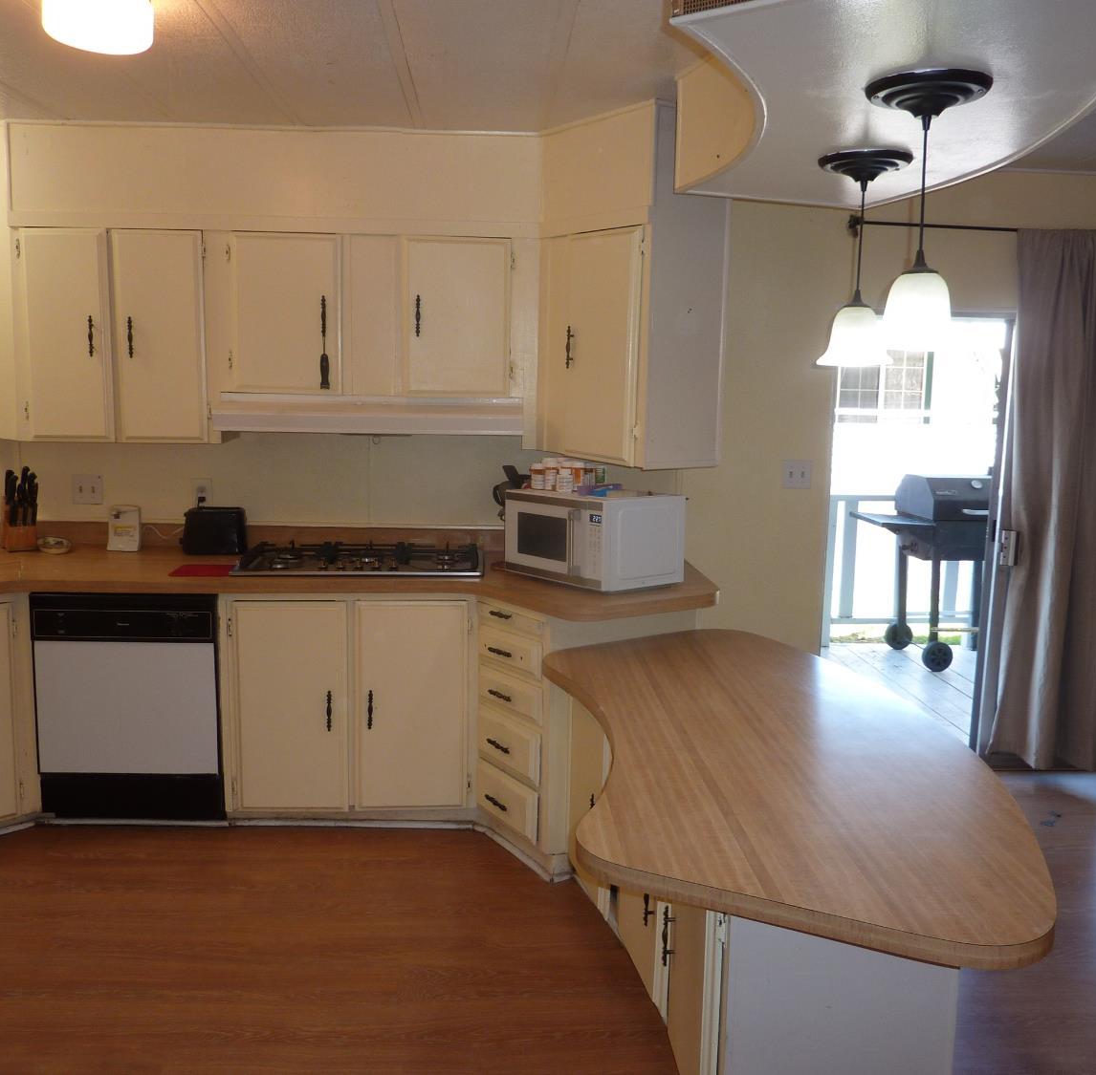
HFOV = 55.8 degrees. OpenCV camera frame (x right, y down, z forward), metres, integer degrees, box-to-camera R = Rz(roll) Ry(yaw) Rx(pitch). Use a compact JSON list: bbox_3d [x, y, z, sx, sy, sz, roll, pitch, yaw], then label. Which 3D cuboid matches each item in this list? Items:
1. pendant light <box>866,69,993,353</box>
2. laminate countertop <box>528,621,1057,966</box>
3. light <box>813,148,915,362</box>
[{"bbox_3d":[0.760,-0.632,2.103,0.240,0.530,0.240,1,9,-2],"label":"pendant light"},{"bbox_3d":[0.502,0.502,2.634,0.970,0.042,2.050,1,9,-2],"label":"laminate countertop"},{"bbox_3d":[0.833,-0.726,2.755,0.240,0.535,0.240,1,9,-2],"label":"light"}]

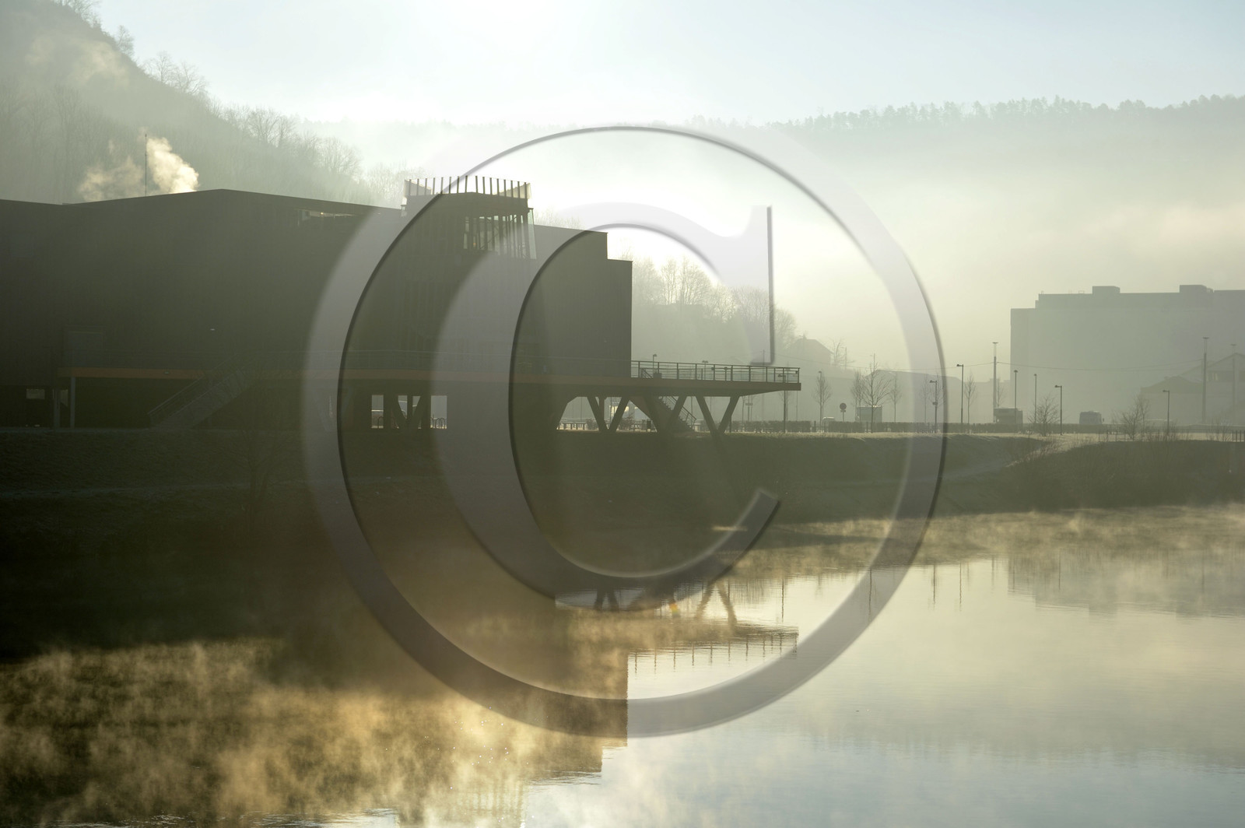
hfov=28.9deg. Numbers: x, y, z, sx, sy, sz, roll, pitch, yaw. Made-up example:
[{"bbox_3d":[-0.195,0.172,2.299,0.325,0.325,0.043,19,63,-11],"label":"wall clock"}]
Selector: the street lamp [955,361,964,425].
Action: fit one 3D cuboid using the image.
[{"bbox_3d":[33.150,-1.500,237.000,0.750,6.600,0.250,0,0,18],"label":"street lamp"}]

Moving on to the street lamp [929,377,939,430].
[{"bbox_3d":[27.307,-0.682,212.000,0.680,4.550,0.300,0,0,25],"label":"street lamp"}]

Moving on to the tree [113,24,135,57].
[{"bbox_3d":[-131.910,-98.560,640.000,5.600,8.700,5.600,1,0,0],"label":"tree"}]

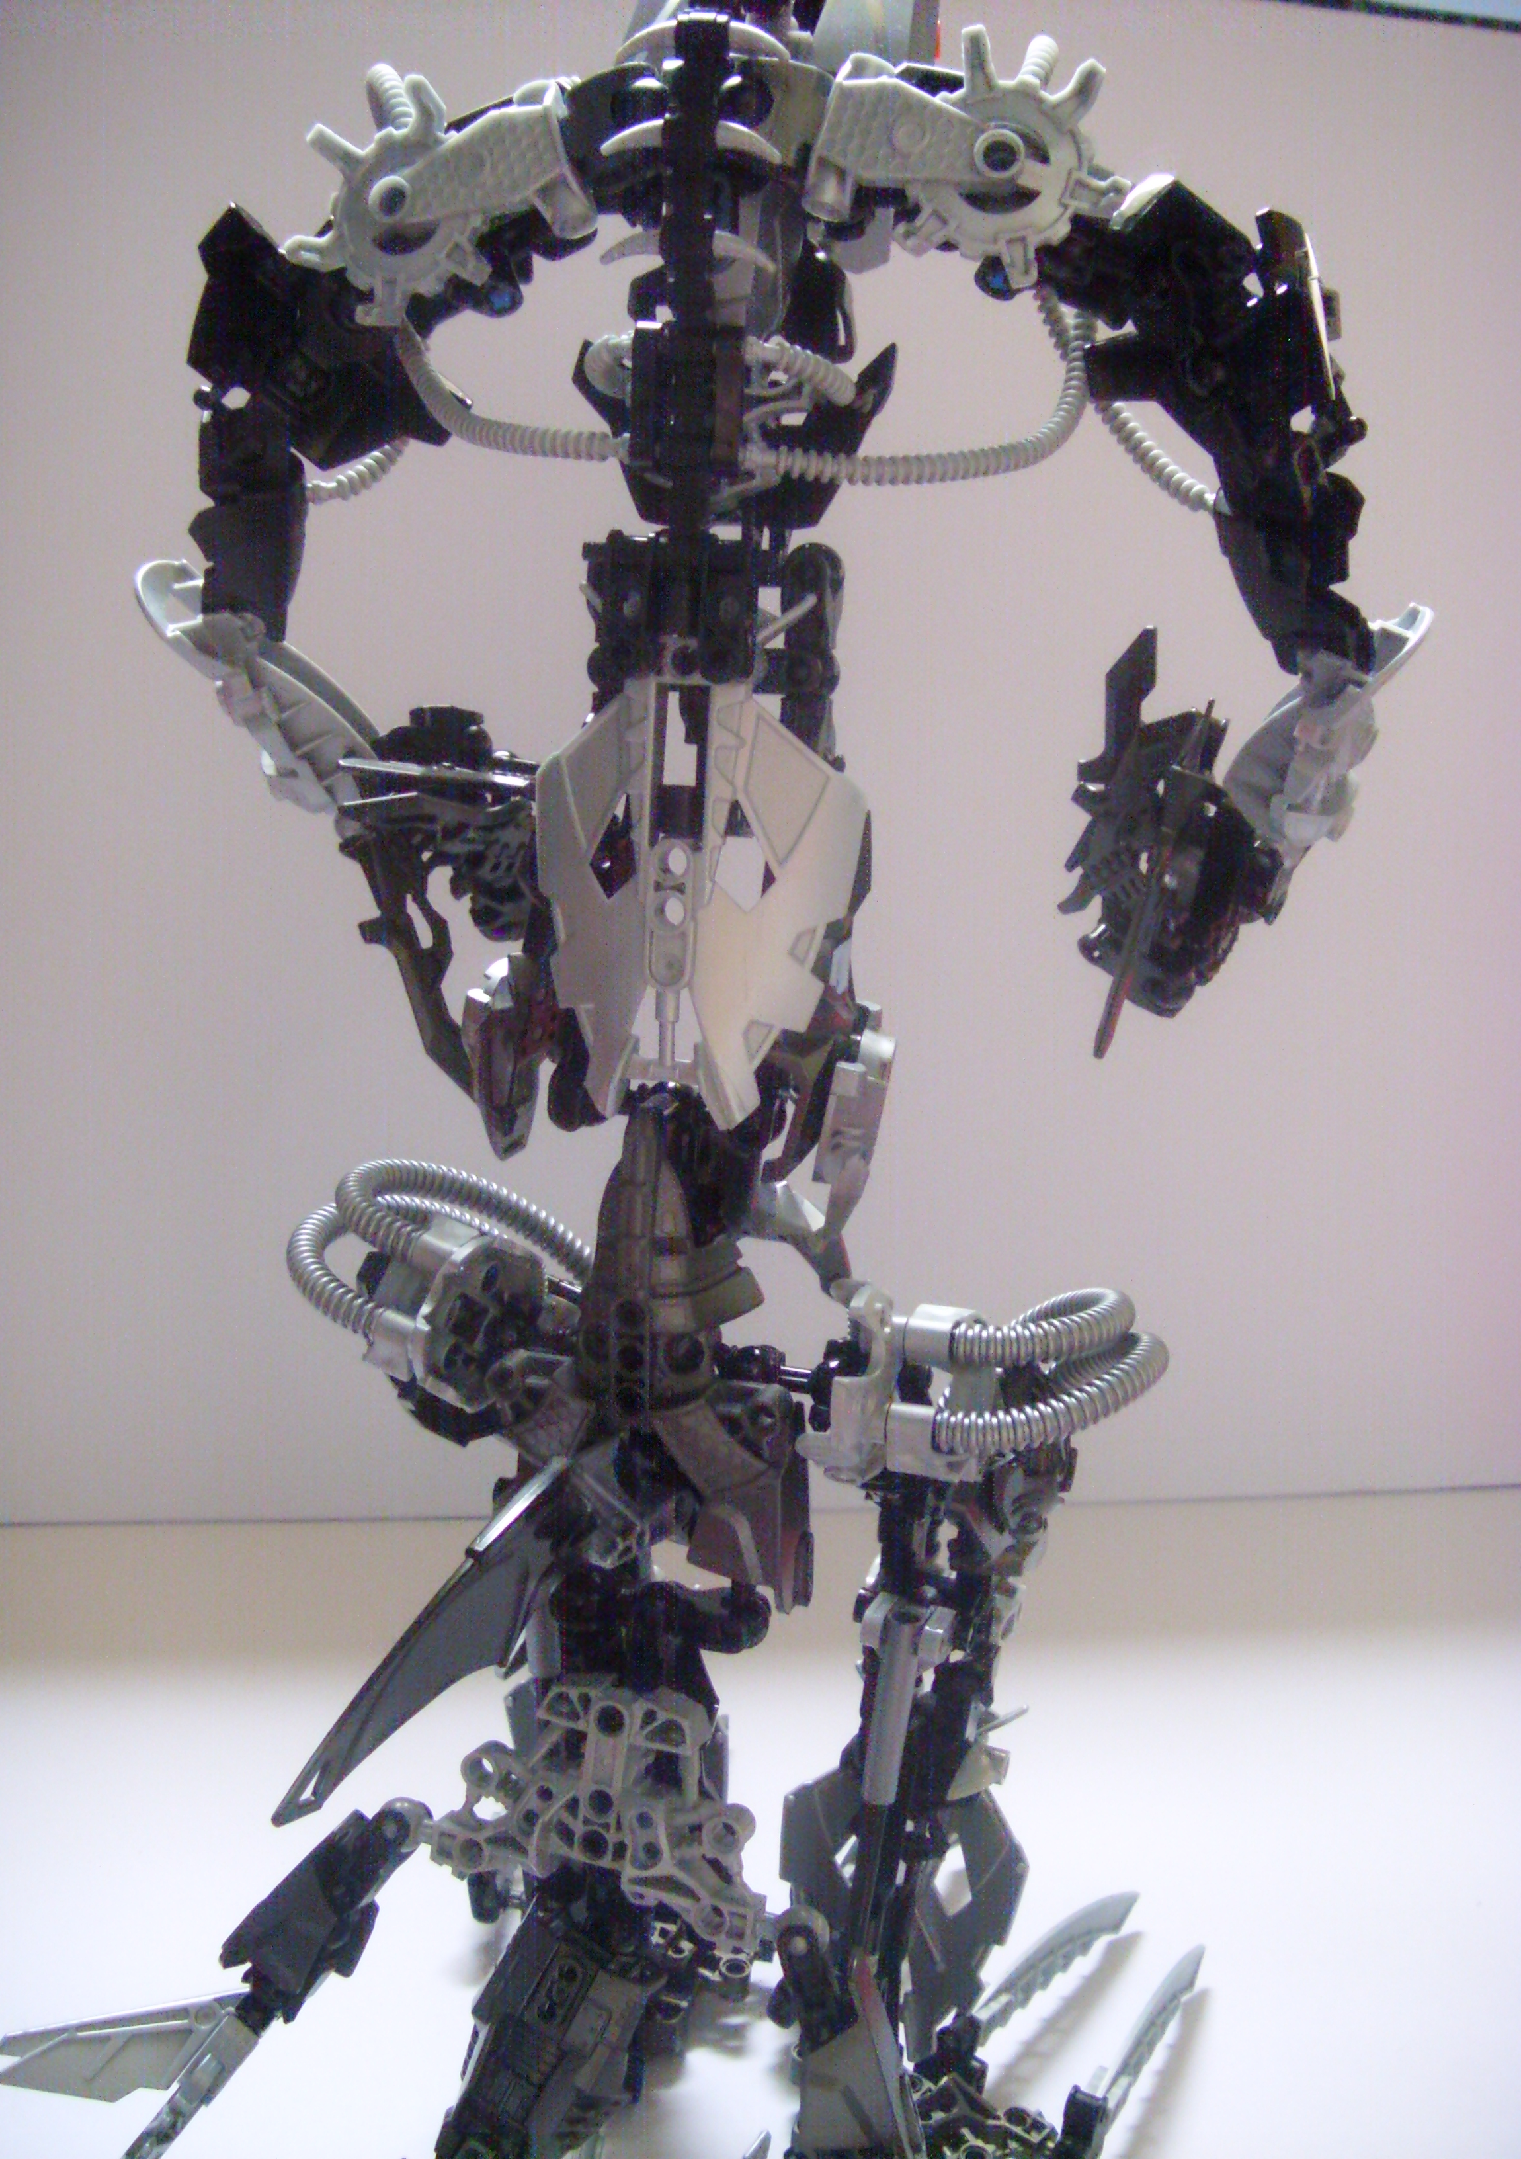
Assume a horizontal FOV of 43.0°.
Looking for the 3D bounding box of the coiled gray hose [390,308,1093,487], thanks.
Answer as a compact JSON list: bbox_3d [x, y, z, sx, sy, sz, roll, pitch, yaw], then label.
[{"bbox_3d":[-0.004,-0.116,0.330,0.119,0.027,0.028,3,6,10],"label":"coiled gray hose"}]

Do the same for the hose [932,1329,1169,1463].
[{"bbox_3d":[0.053,0.061,0.368,0.046,0.021,0.058,3,6,10],"label":"hose"}]

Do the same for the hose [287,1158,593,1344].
[{"bbox_3d":[-0.059,0.029,0.372,0.053,0.029,0.062,3,6,10],"label":"hose"}]

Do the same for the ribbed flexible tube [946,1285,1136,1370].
[{"bbox_3d":[0.052,0.048,0.367,0.039,0.016,0.055,3,6,10],"label":"ribbed flexible tube"}]

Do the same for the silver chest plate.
[{"bbox_3d":[-0.009,-0.030,0.324,0.056,0.075,0.023,3,6,10],"label":"silver chest plate"}]

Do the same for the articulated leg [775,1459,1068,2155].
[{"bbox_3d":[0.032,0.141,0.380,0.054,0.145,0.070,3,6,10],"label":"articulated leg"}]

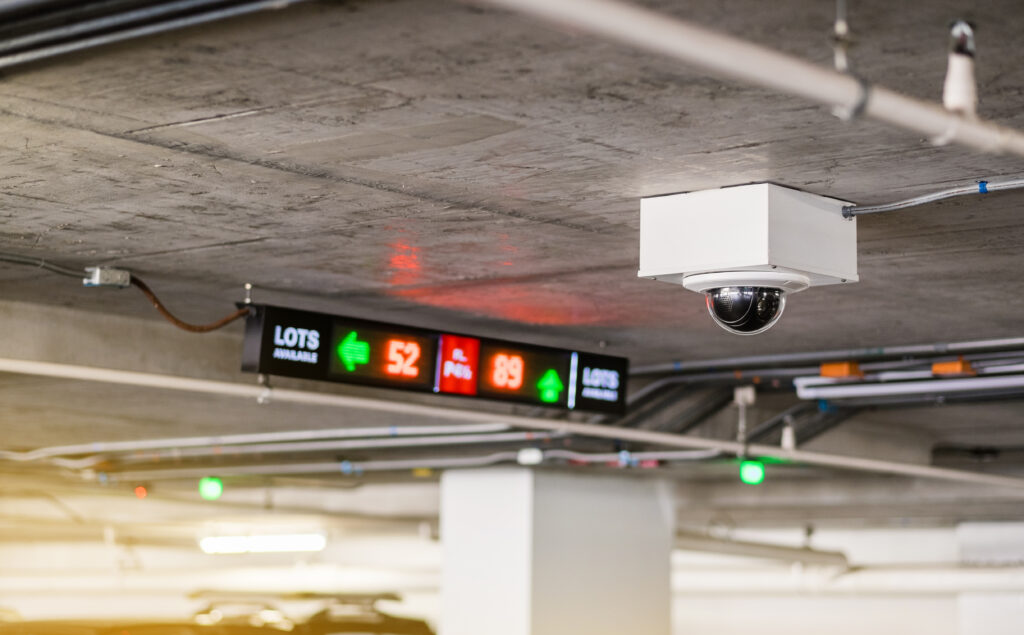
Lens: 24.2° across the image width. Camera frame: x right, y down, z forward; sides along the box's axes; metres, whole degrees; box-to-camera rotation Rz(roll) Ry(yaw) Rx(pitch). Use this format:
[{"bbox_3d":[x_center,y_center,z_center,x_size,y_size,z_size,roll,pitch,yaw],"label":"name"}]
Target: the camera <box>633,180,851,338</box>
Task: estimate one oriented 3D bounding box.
[{"bbox_3d":[0.472,-0.098,4.772,0.317,0.268,0.317,-5,-9,41],"label":"camera"}]

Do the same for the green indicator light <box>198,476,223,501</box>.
[{"bbox_3d":[-1.199,0.680,9.500,0.085,0.085,0.085,1,-7,0],"label":"green indicator light"}]

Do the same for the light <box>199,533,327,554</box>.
[{"bbox_3d":[-1.775,1.604,17.000,1.220,0.100,0.120,-5,-9,41],"label":"light"}]

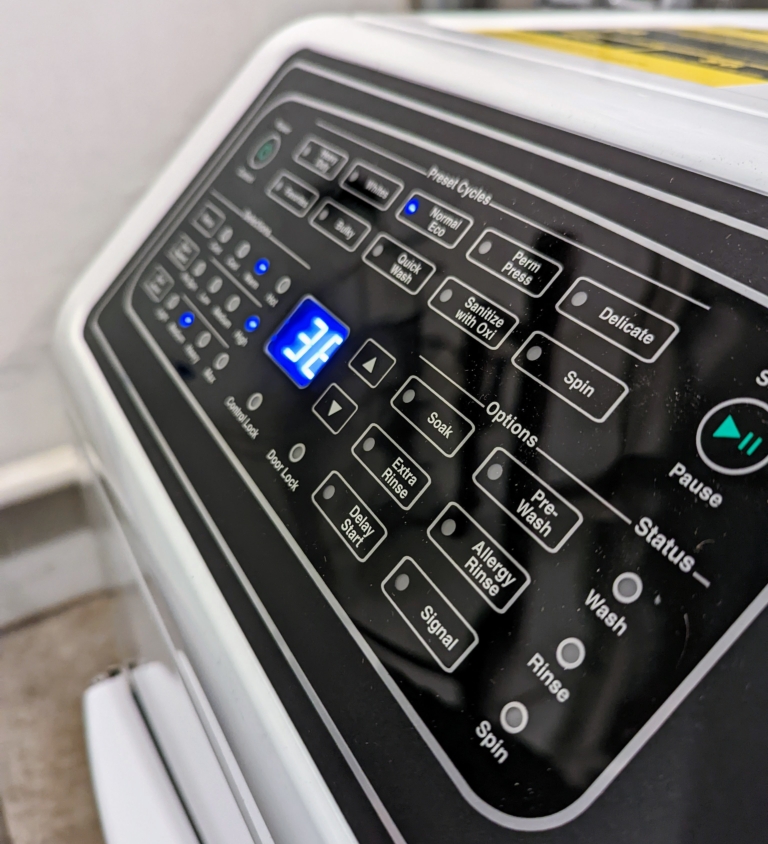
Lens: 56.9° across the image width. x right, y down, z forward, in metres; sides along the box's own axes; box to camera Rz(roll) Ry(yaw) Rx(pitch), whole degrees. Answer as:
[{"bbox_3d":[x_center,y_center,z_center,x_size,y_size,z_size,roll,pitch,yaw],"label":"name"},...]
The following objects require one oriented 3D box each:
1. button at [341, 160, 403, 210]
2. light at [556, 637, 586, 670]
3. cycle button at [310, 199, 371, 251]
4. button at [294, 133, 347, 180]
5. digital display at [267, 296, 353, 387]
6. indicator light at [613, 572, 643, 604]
[{"bbox_3d":[-0.005,-0.080,0.239,0.011,0.003,0.032,-51,46,5],"label":"button"},{"bbox_3d":[0.037,0.045,0.138,0.006,0.003,0.006,-51,46,5],"label":"light"},{"bbox_3d":[-0.015,-0.067,0.241,0.011,0.003,0.032,-51,46,5],"label":"cycle button"},{"bbox_3d":[-0.024,-0.099,0.265,0.011,0.003,0.032,-51,46,5],"label":"button"},{"bbox_3d":[-0.025,-0.026,0.227,0.024,0.004,0.030,-51,46,5],"label":"digital display"},{"bbox_3d":[0.047,0.032,0.137,0.006,0.003,0.006,-51,46,5],"label":"indicator light"}]

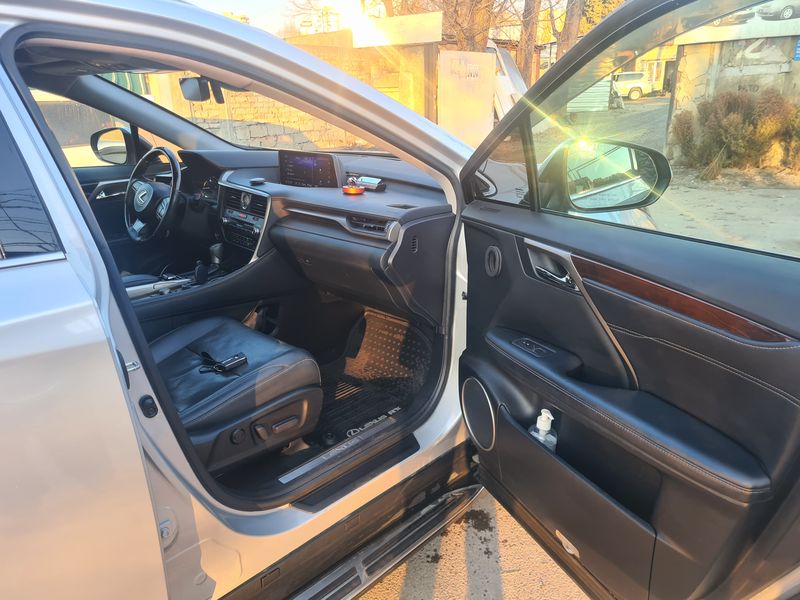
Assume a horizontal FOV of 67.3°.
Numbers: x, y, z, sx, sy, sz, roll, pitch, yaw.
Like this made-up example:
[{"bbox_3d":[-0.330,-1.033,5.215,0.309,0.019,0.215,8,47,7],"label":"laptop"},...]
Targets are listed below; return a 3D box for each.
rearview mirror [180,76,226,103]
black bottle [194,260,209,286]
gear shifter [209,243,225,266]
[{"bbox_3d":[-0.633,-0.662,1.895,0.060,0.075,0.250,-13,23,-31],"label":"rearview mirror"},{"bbox_3d":[-0.655,-0.092,1.980,0.041,0.080,0.041,-19,26,-41],"label":"black bottle"},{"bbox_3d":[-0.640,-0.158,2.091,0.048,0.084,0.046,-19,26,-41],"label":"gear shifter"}]

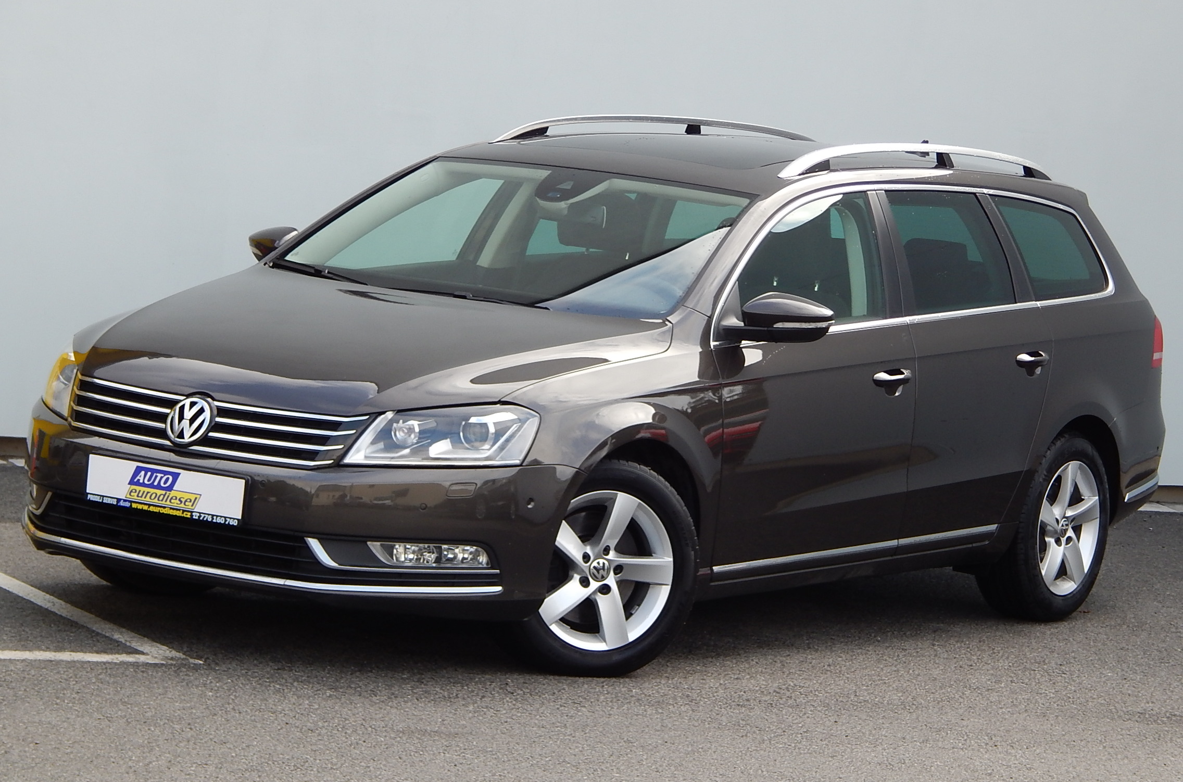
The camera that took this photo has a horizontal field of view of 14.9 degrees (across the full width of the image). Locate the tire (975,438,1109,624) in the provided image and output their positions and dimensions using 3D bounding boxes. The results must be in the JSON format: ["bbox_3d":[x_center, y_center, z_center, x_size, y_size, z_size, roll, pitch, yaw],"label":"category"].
[{"bbox_3d":[1.454,0.433,14.571,0.215,0.625,0.625,9,6,32],"label":"tire"}]

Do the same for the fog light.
[{"bbox_3d":[-0.414,0.434,11.727,0.270,0.070,0.190,9,6,32],"label":"fog light"}]

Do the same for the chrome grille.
[{"bbox_3d":[-1.038,0.082,12.090,1.000,0.145,0.150,8,-3,32],"label":"chrome grille"}]

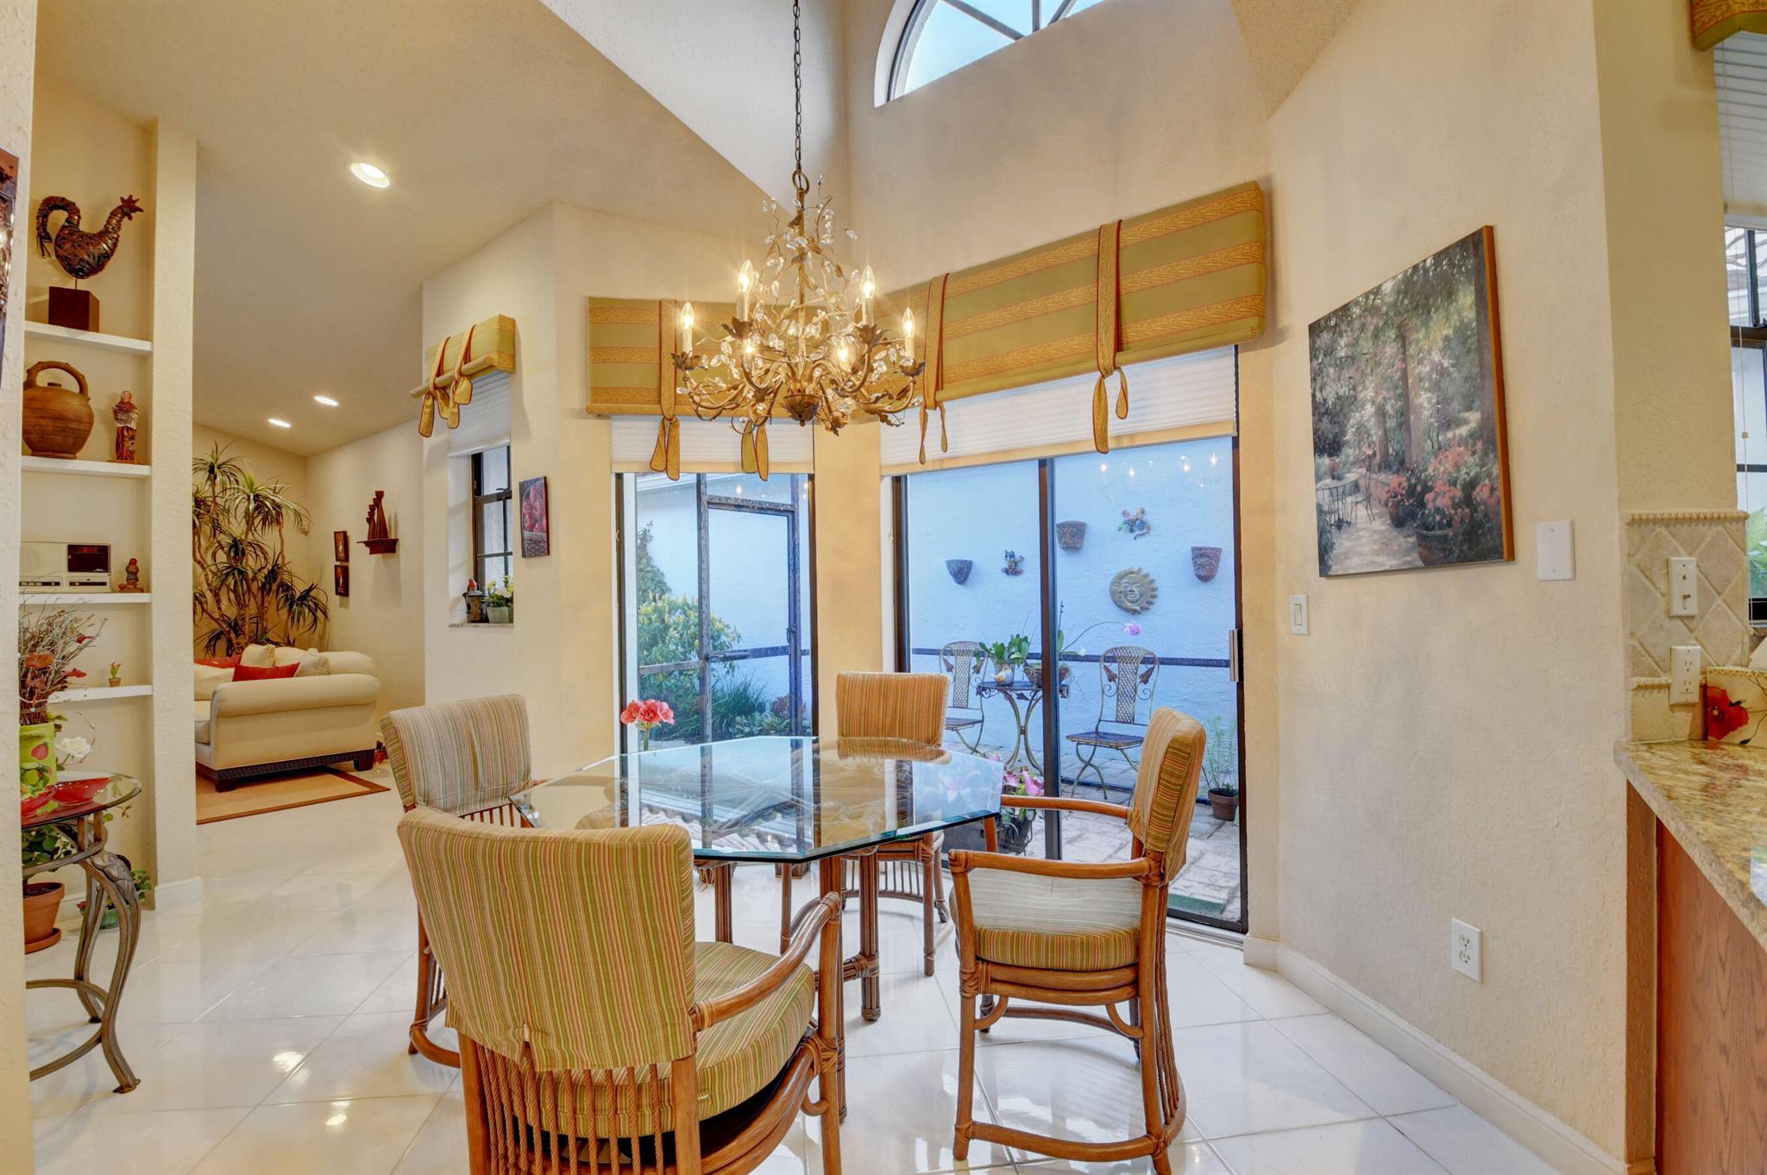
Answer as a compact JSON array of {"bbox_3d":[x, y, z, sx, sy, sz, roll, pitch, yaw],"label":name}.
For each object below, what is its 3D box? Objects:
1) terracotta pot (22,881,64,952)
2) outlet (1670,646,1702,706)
[{"bbox_3d":[-3.161,1.225,2.725,0.220,0.200,0.220,-1,-1,39],"label":"terracotta pot"},{"bbox_3d":[1.556,0.170,1.425,0.071,0.115,0.009,-1,-1,-10],"label":"outlet"}]

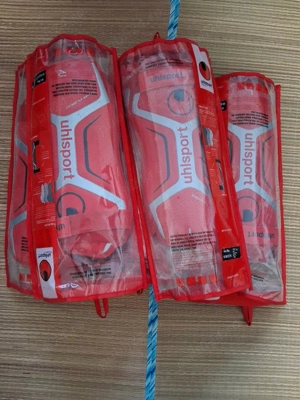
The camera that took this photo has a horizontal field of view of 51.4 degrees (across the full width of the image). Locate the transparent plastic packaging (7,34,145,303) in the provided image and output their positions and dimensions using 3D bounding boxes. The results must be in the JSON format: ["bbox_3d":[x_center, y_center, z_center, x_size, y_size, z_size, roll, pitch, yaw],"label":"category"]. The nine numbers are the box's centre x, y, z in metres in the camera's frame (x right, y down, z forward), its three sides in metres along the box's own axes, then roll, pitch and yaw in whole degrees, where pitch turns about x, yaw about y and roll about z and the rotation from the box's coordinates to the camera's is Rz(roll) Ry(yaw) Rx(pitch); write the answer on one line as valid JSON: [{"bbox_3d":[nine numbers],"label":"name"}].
[{"bbox_3d":[-0.097,-0.042,0.416,0.182,0.070,0.330,-2,85,0],"label":"transparent plastic packaging"}]

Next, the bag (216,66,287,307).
[{"bbox_3d":[0.124,-0.013,0.424,0.120,0.048,0.312,0,85,0],"label":"bag"}]

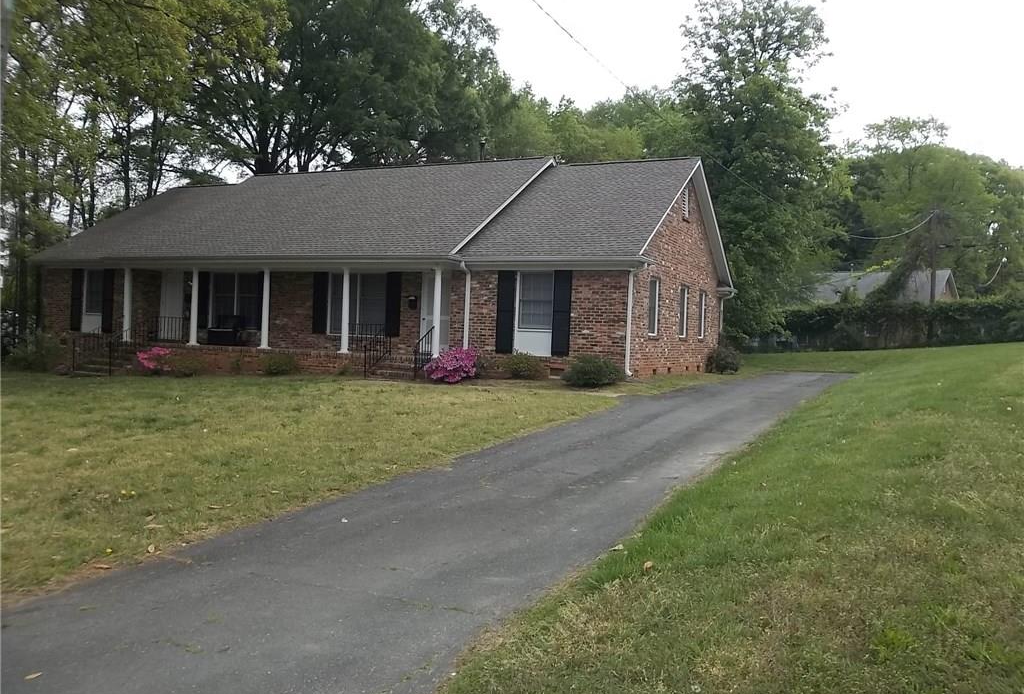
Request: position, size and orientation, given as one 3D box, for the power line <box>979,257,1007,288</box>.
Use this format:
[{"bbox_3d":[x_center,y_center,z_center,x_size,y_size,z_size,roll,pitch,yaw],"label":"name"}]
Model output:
[{"bbox_3d":[21.658,-3.403,36.000,1.300,1.400,0.500,3,1,26],"label":"power line"}]

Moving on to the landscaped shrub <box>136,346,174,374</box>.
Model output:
[{"bbox_3d":[-10.081,0.353,22.585,1.050,0.750,0.880,3,1,26],"label":"landscaped shrub"}]

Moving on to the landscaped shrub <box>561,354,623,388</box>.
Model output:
[{"bbox_3d":[1.648,0.487,16.553,1.200,0.660,1.050,3,1,26],"label":"landscaped shrub"}]

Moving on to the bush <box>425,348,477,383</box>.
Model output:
[{"bbox_3d":[-1.387,0.424,18.305,1.180,0.800,1.000,3,1,26],"label":"bush"}]

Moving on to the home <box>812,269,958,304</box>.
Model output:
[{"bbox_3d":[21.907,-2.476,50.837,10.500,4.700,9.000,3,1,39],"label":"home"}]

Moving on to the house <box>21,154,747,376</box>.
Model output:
[{"bbox_3d":[-4.094,-2.465,25.342,19.850,6.560,10.460,3,1,26],"label":"house"}]

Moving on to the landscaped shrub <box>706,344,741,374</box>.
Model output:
[{"bbox_3d":[6.091,0.331,23.000,0.980,0.840,0.950,3,1,26],"label":"landscaped shrub"}]

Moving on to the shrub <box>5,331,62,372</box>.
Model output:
[{"bbox_3d":[-15.276,0.176,25.499,1.700,1.200,1.400,3,1,26],"label":"shrub"}]

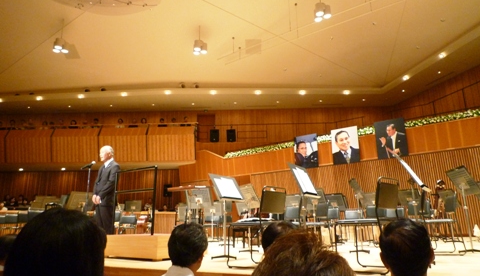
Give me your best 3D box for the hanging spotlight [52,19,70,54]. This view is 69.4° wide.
[{"bbox_3d":[-5.379,-3.142,10.530,0.420,1.040,0.420,-1,-14,0],"label":"hanging spotlight"}]

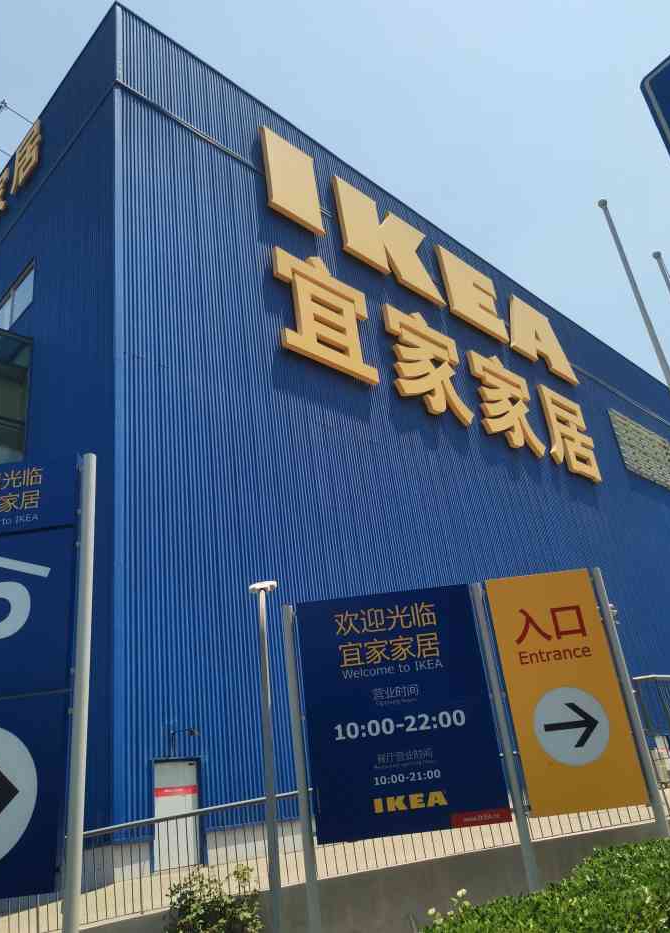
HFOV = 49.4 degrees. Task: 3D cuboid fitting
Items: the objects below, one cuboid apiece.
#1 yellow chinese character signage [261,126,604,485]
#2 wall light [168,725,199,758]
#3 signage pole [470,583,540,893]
[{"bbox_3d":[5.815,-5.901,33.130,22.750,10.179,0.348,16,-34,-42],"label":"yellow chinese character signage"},{"bbox_3d":[-3.247,5.895,15.605,0.250,0.470,0.900,16,-34,-42],"label":"wall light"},{"bbox_3d":[1.638,2.680,6.856,0.100,3.243,0.100,-9,-24,3],"label":"signage pole"}]

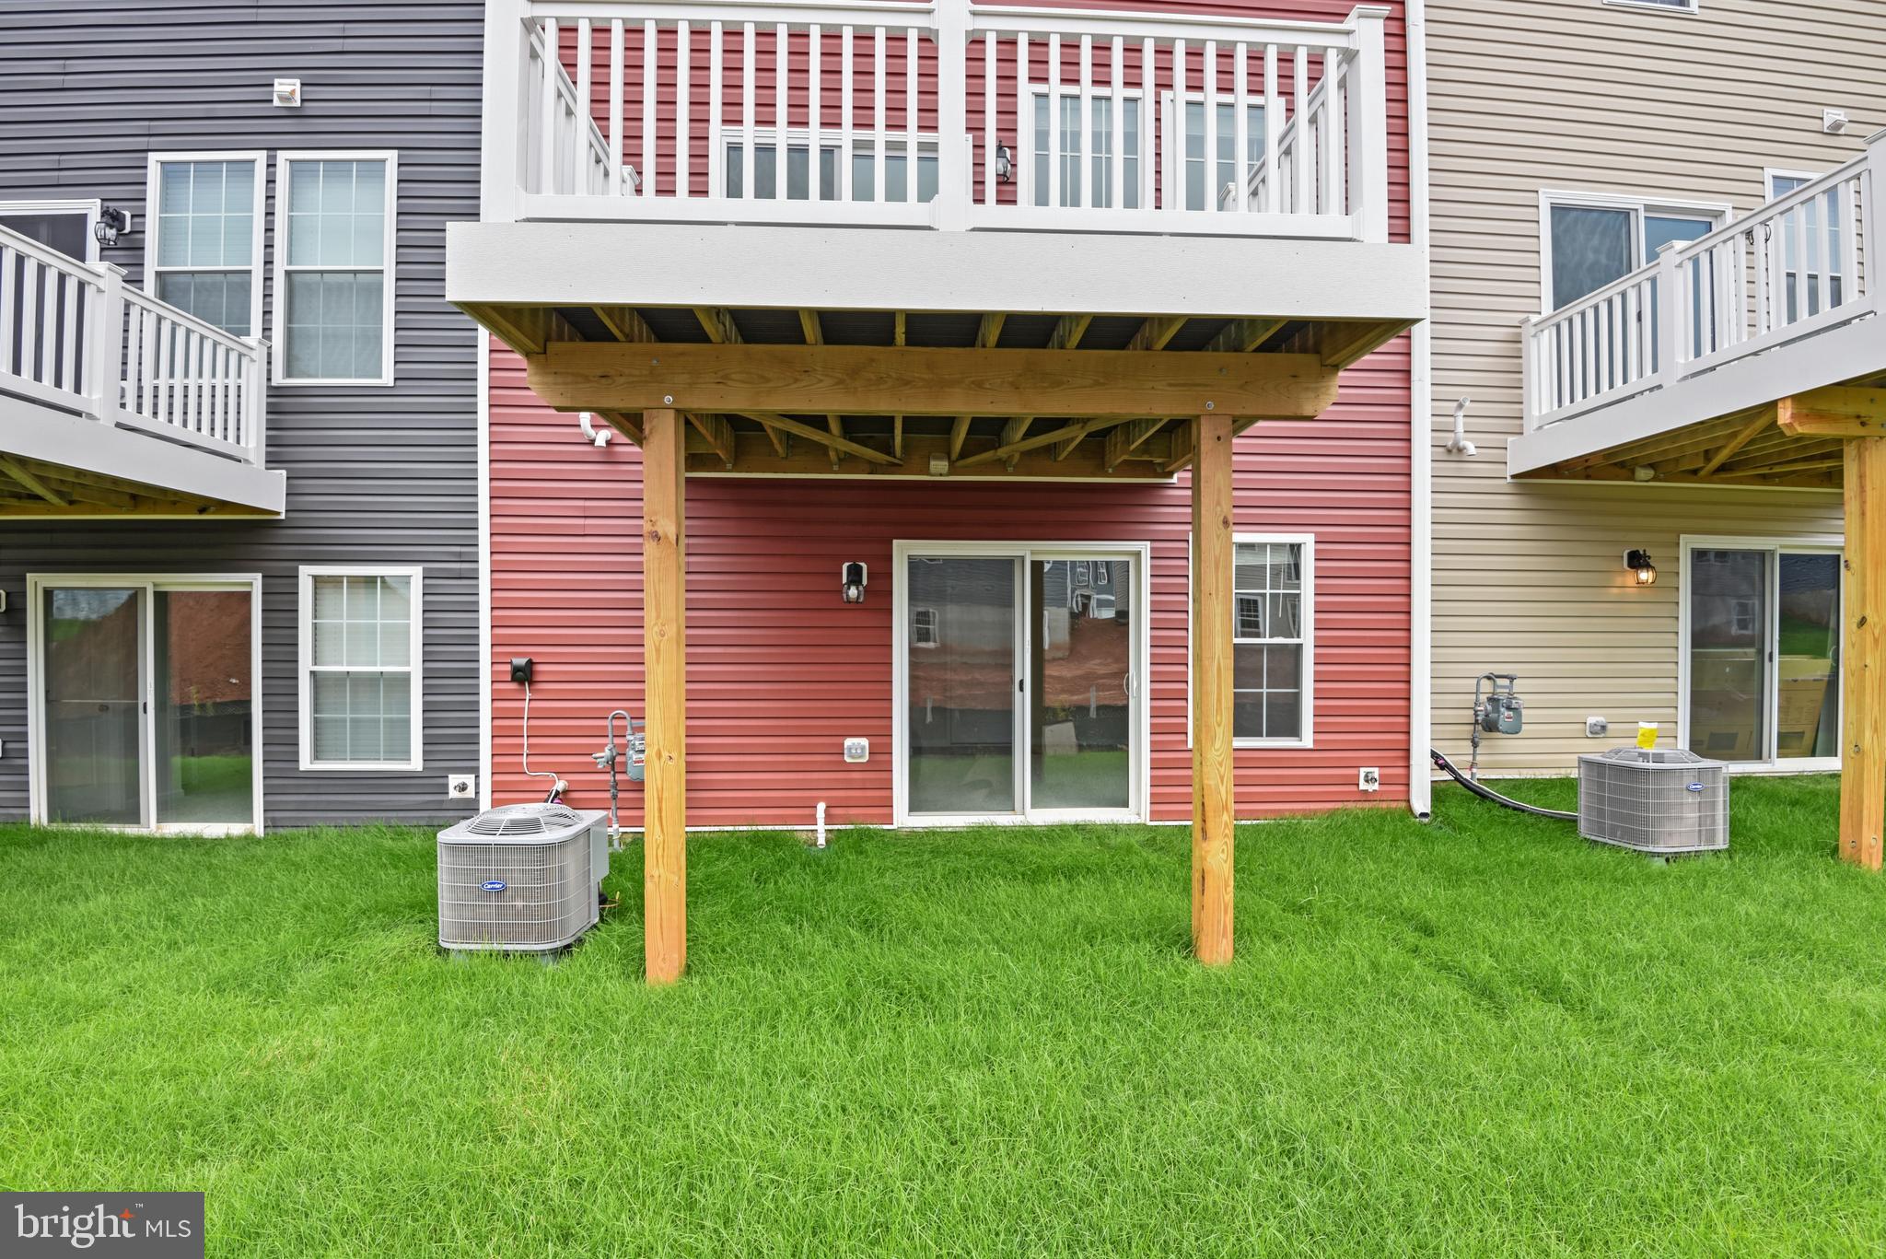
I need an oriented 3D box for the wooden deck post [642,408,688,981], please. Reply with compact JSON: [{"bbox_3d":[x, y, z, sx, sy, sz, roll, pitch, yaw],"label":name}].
[{"bbox_3d":[-1.233,0.292,3.734,0.140,2.500,0.140,0,0,-4],"label":"wooden deck post"}]

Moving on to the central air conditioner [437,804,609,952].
[{"bbox_3d":[-2.058,1.180,4.210,0.600,0.620,0.600,0,0,-2],"label":"central air conditioner"}]

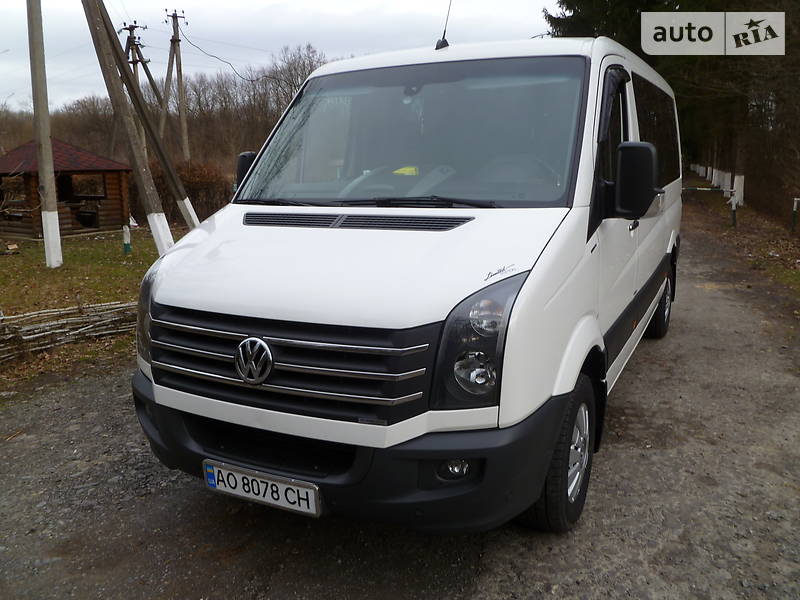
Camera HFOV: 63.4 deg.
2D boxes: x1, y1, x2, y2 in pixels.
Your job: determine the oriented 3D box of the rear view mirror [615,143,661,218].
[{"bbox_3d":[1.039,-0.522,2.836,0.190,0.340,0.165,5,12,27],"label":"rear view mirror"}]

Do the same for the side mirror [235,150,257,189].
[{"bbox_3d":[-0.888,-0.690,3.834,0.190,0.340,0.165,5,12,27],"label":"side mirror"}]

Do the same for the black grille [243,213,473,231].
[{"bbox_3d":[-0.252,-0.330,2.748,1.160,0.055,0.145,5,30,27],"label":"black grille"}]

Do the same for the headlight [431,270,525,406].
[{"bbox_3d":[0.271,0.140,2.175,0.250,0.435,0.340,5,12,27],"label":"headlight"}]

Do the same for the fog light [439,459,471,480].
[{"bbox_3d":[0.181,0.561,2.150,0.105,0.085,0.075,5,12,27],"label":"fog light"}]

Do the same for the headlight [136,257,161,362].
[{"bbox_3d":[-1.074,0.031,2.874,0.250,0.435,0.340,5,12,27],"label":"headlight"}]

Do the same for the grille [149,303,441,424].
[{"bbox_3d":[-0.489,0.204,2.373,1.340,0.335,0.160,5,12,27],"label":"grille"}]

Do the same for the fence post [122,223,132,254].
[{"bbox_3d":[-5.806,-1.283,13.713,0.130,0.620,0.130,-1,11,0],"label":"fence post"}]

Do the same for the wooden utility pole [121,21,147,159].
[{"bbox_3d":[-11.518,-7.962,28.781,1.100,8.240,0.400,-5,12,-20],"label":"wooden utility pole"}]

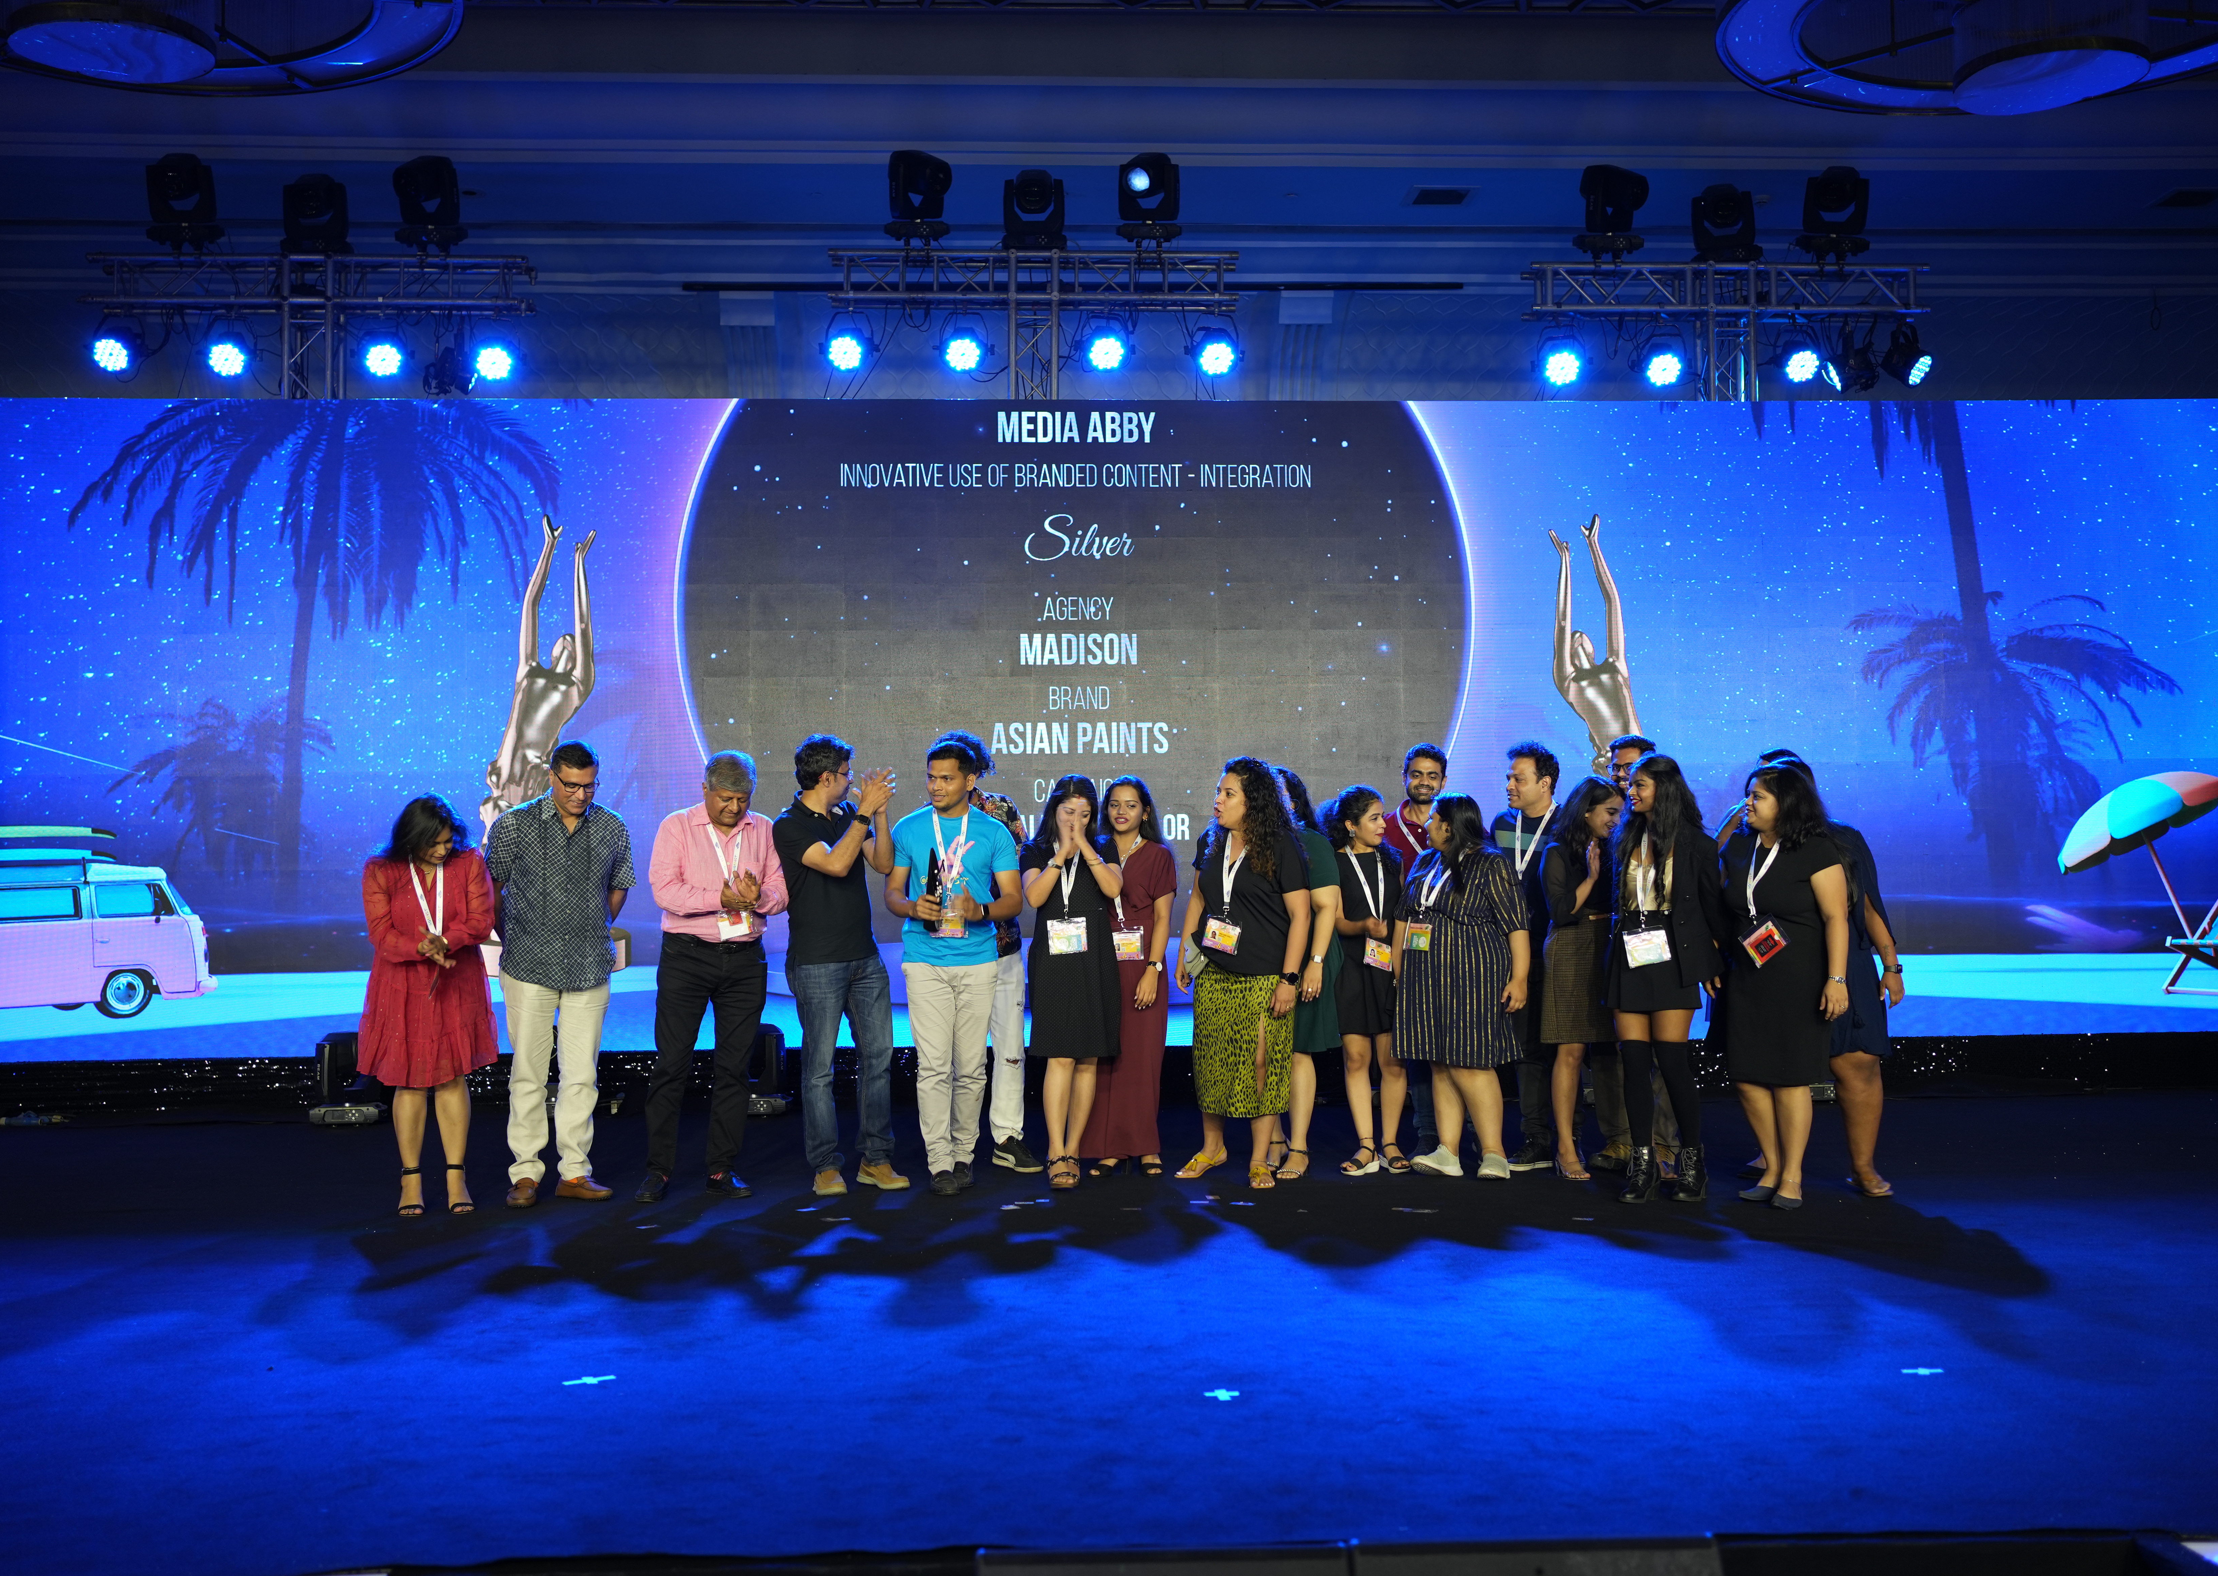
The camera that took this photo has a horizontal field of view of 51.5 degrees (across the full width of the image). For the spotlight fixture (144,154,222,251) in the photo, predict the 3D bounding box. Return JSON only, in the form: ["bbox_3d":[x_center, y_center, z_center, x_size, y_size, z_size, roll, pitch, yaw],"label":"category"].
[{"bbox_3d":[-5.120,-3.239,12.723,0.370,0.500,0.310,0,-2,-3],"label":"spotlight fixture"}]

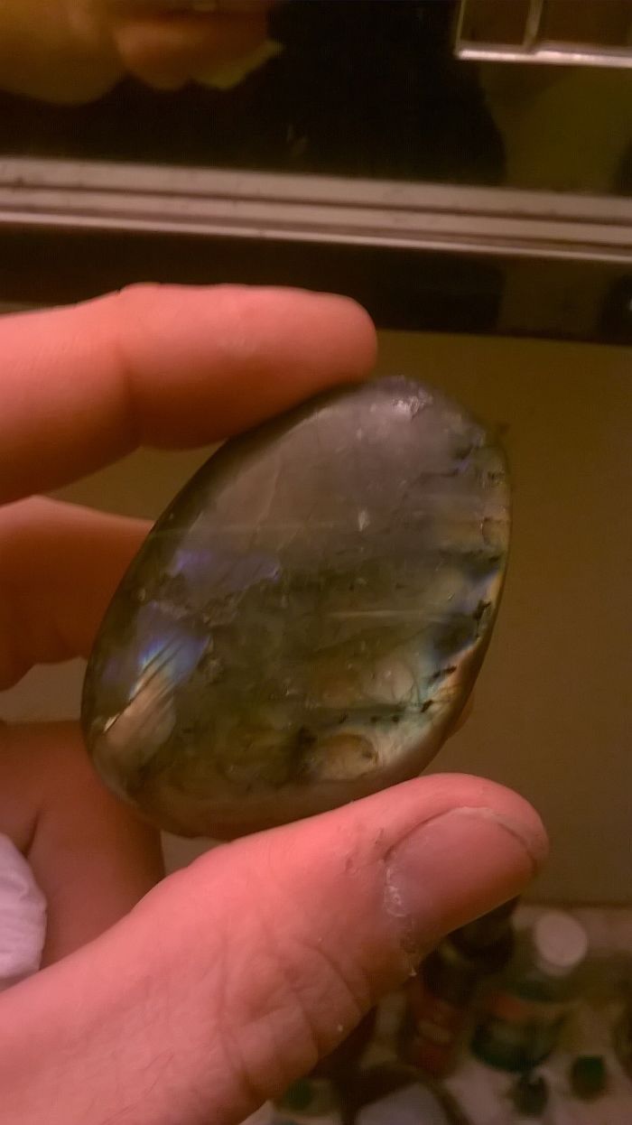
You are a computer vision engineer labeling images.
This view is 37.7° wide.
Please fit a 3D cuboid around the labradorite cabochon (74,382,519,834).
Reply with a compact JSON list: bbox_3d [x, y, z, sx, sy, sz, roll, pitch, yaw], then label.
[{"bbox_3d":[-0.001,0.006,0.112,0.043,0.021,0.062,29,83,11],"label":"labradorite cabochon"}]

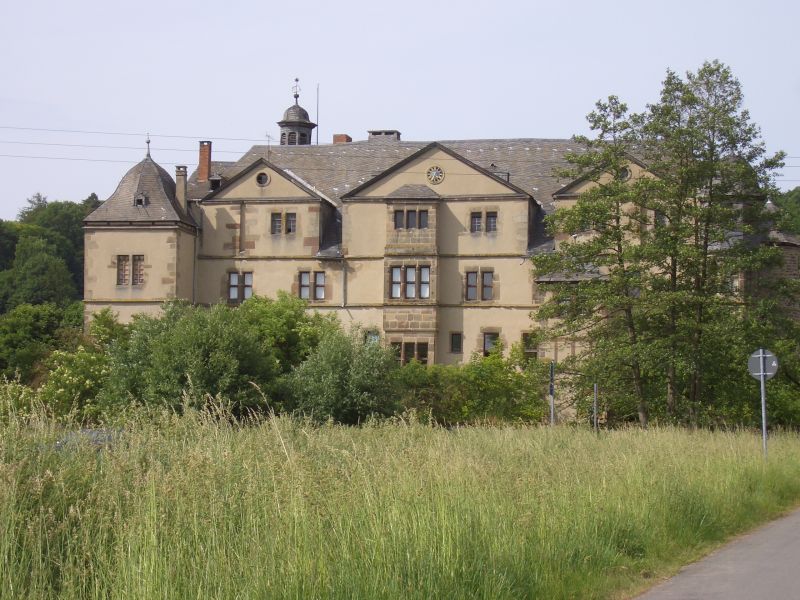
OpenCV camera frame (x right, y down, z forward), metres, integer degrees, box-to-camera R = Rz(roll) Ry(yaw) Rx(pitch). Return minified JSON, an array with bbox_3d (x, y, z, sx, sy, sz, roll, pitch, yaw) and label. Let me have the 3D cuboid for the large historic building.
[{"bbox_3d":[3.069,-3.816,120.731,45.982,23.200,19.000,0,-3,15],"label":"large historic building"}]

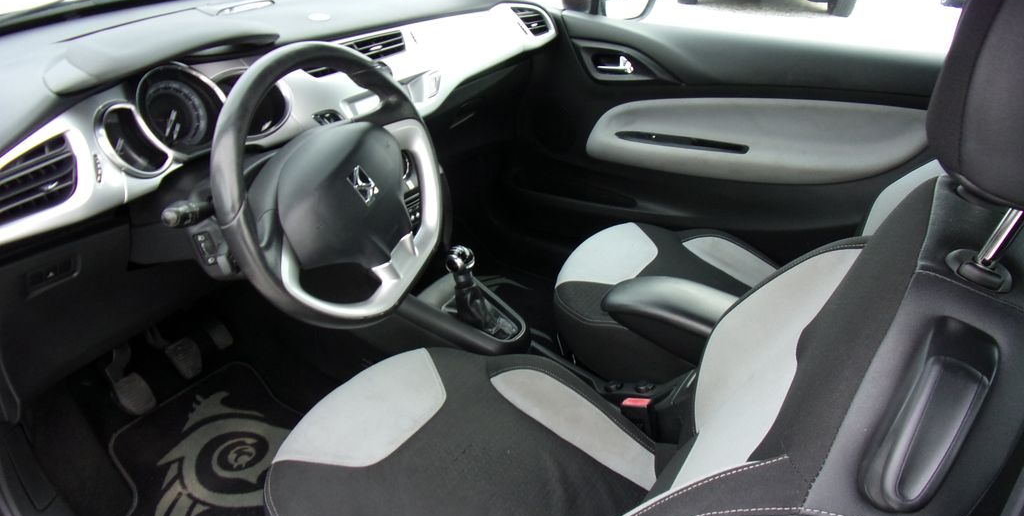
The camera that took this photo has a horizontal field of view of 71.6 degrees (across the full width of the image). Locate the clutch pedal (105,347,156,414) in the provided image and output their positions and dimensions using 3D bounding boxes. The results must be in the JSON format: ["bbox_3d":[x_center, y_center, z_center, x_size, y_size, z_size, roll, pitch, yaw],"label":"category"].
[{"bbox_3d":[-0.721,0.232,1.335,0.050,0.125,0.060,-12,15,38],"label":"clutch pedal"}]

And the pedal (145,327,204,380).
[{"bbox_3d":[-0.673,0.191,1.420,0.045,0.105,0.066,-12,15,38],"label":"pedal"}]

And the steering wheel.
[{"bbox_3d":[-0.228,-0.098,0.949,0.100,0.370,0.376,-3,31,36],"label":"steering wheel"}]

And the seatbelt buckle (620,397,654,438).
[{"bbox_3d":[0.210,0.261,1.135,0.047,0.075,0.026,-6,19,37],"label":"seatbelt buckle"}]

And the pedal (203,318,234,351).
[{"bbox_3d":[-0.622,0.164,1.500,0.030,0.075,0.050,-18,11,39],"label":"pedal"}]

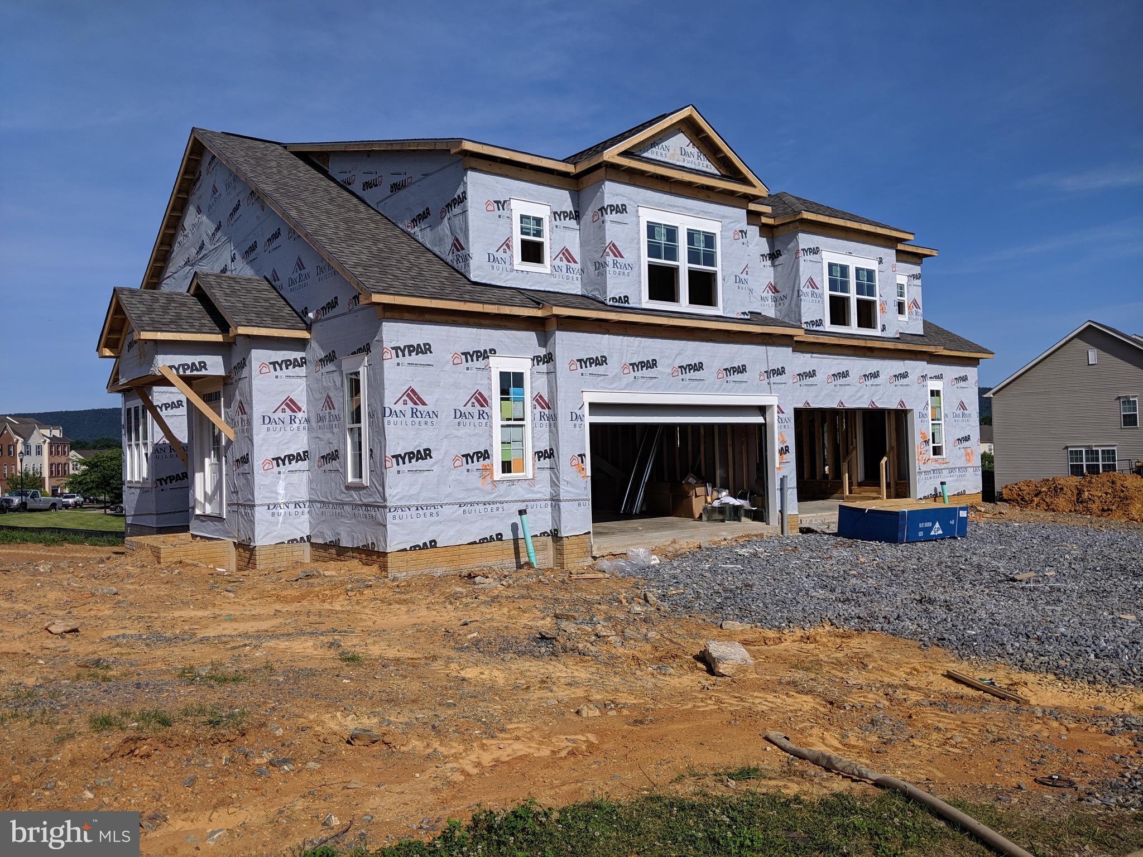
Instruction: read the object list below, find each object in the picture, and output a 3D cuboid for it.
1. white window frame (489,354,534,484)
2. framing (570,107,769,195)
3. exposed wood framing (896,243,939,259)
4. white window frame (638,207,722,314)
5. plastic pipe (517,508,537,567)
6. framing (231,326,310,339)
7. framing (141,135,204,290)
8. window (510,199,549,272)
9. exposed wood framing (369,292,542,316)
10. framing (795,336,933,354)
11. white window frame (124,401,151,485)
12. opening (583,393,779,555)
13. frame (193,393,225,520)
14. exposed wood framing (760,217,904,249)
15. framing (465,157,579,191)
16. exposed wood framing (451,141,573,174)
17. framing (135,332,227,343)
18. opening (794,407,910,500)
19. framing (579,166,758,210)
[{"bbox_3d":[-0.974,-0.177,14.772,0.810,2.030,0.100,0,-2,-36],"label":"white window frame"},{"bbox_3d":[2.029,-5.413,17.232,4.270,1.420,0.850,0,-2,-36],"label":"framing"},{"bbox_3d":[9.200,-4.761,23.764,2.050,0.140,0.100,0,-2,-36],"label":"exposed wood framing"},{"bbox_3d":[2.086,-3.130,16.916,2.090,1.850,0.130,0,-2,-36],"label":"white window frame"},{"bbox_3d":[-0.697,1.766,14.417,0.130,0.960,0.130,-7,-6,-36],"label":"plastic pipe"},{"bbox_3d":[-5.095,-1.614,15.101,1.330,0.165,0.200,0,-2,-36],"label":"framing"},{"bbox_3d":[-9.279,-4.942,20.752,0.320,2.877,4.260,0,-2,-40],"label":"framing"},{"bbox_3d":[-0.702,-3.421,15.882,0.845,1.255,0.100,0,-2,-36],"label":"window"},{"bbox_3d":[-1.764,-1.918,14.062,3.030,0.150,0.140,0,-2,-36],"label":"exposed wood framing"},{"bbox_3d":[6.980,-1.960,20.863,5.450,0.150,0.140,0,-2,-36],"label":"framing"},{"bbox_3d":[-10.595,0.364,21.765,0.130,2.100,3.050,0,-2,-36],"label":"white window frame"},{"bbox_3d":[2.200,0.707,16.803,4.920,2.660,0.220,0,-2,-36],"label":"opening"},{"bbox_3d":[-6.798,0.452,16.703,0.140,2.370,1.708,0,-2,-40],"label":"frame"},{"bbox_3d":[6.454,-4.555,20.929,4.200,0.290,0.250,0,-2,-36],"label":"exposed wood framing"},{"bbox_3d":[-0.771,-4.528,15.827,2.440,0.240,0.100,0,-2,-36],"label":"framing"},{"bbox_3d":[-0.915,-4.672,15.434,2.320,0.150,0.160,0,-2,-36],"label":"exposed wood framing"},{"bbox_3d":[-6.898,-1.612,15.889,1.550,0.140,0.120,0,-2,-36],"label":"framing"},{"bbox_3d":[6.677,0.711,20.888,4.550,2.340,0.220,0,-2,-36],"label":"opening"},{"bbox_3d":[1.953,-4.583,17.354,3.820,0.270,0.850,0,-2,-36],"label":"framing"}]

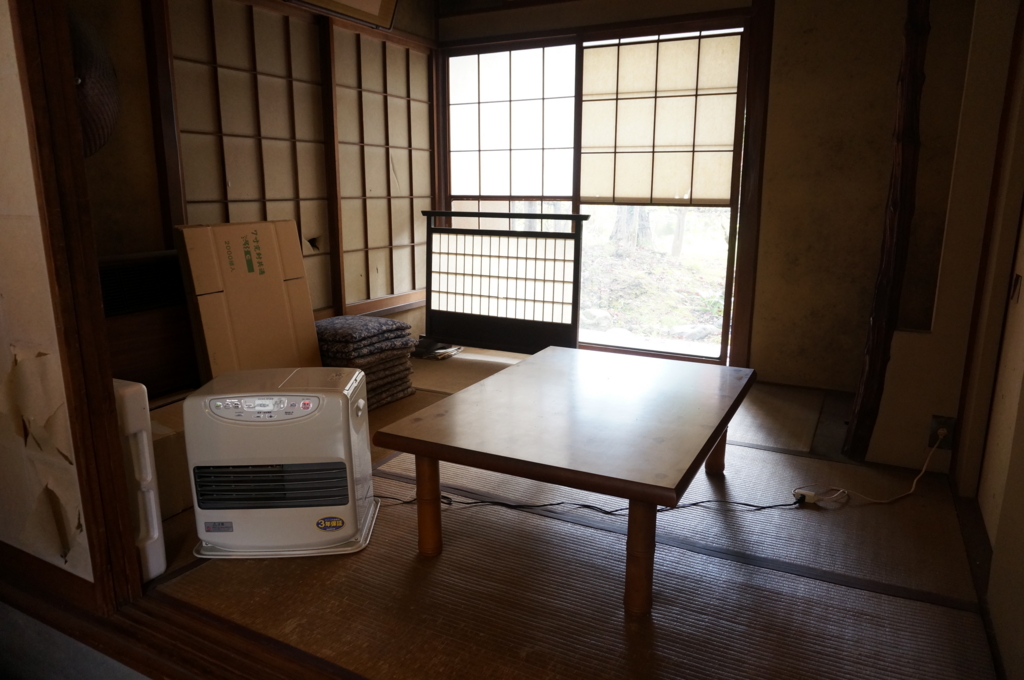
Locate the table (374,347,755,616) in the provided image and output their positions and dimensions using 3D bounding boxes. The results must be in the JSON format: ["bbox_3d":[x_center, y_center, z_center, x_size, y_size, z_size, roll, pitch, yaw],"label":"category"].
[{"bbox_3d":[0.245,0.342,2.071,0.770,0.358,1.090,6,14,26],"label":"table"}]

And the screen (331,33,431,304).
[{"bbox_3d":[-0.662,-0.891,3.740,0.035,1.410,0.865,6,14,27],"label":"screen"}]

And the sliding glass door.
[{"bbox_3d":[0.368,-0.771,3.799,1.750,1.700,0.080,6,14,27],"label":"sliding glass door"}]

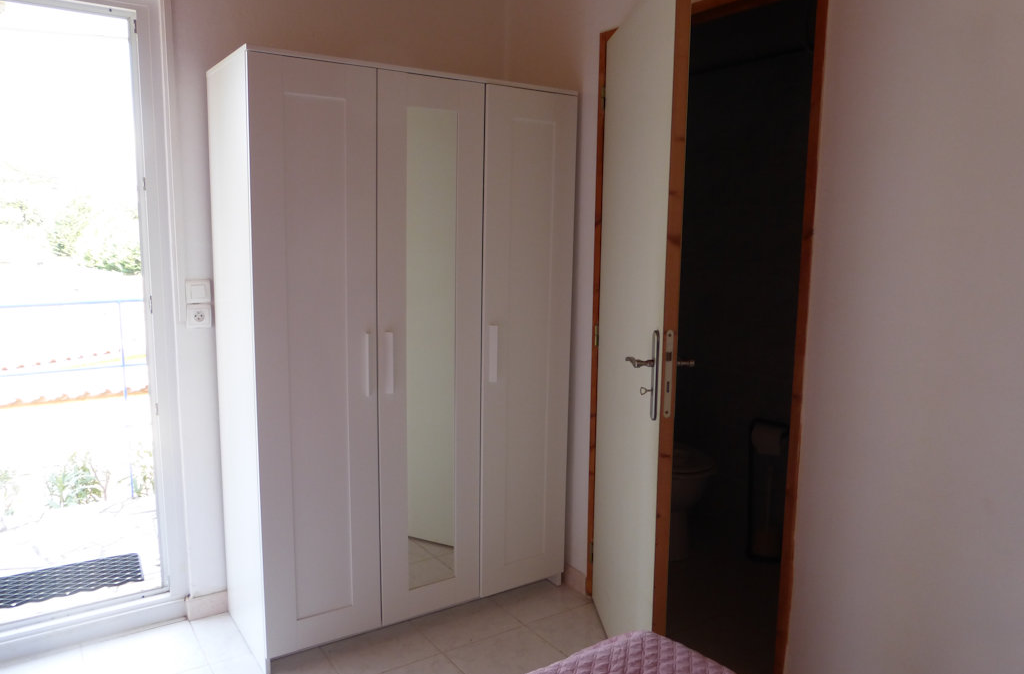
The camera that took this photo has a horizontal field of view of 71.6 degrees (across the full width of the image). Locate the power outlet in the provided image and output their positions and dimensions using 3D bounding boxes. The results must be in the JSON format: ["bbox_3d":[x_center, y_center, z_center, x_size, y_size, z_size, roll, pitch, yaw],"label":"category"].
[{"bbox_3d":[-1.075,-0.073,2.434,0.080,0.080,0.030,-4,9,-34],"label":"power outlet"}]

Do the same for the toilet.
[{"bbox_3d":[0.632,0.555,3.268,0.370,0.780,0.660,-4,9,-34],"label":"toilet"}]

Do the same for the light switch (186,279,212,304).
[{"bbox_3d":[-1.073,-0.155,2.424,0.080,0.080,0.030,-4,9,-34],"label":"light switch"}]

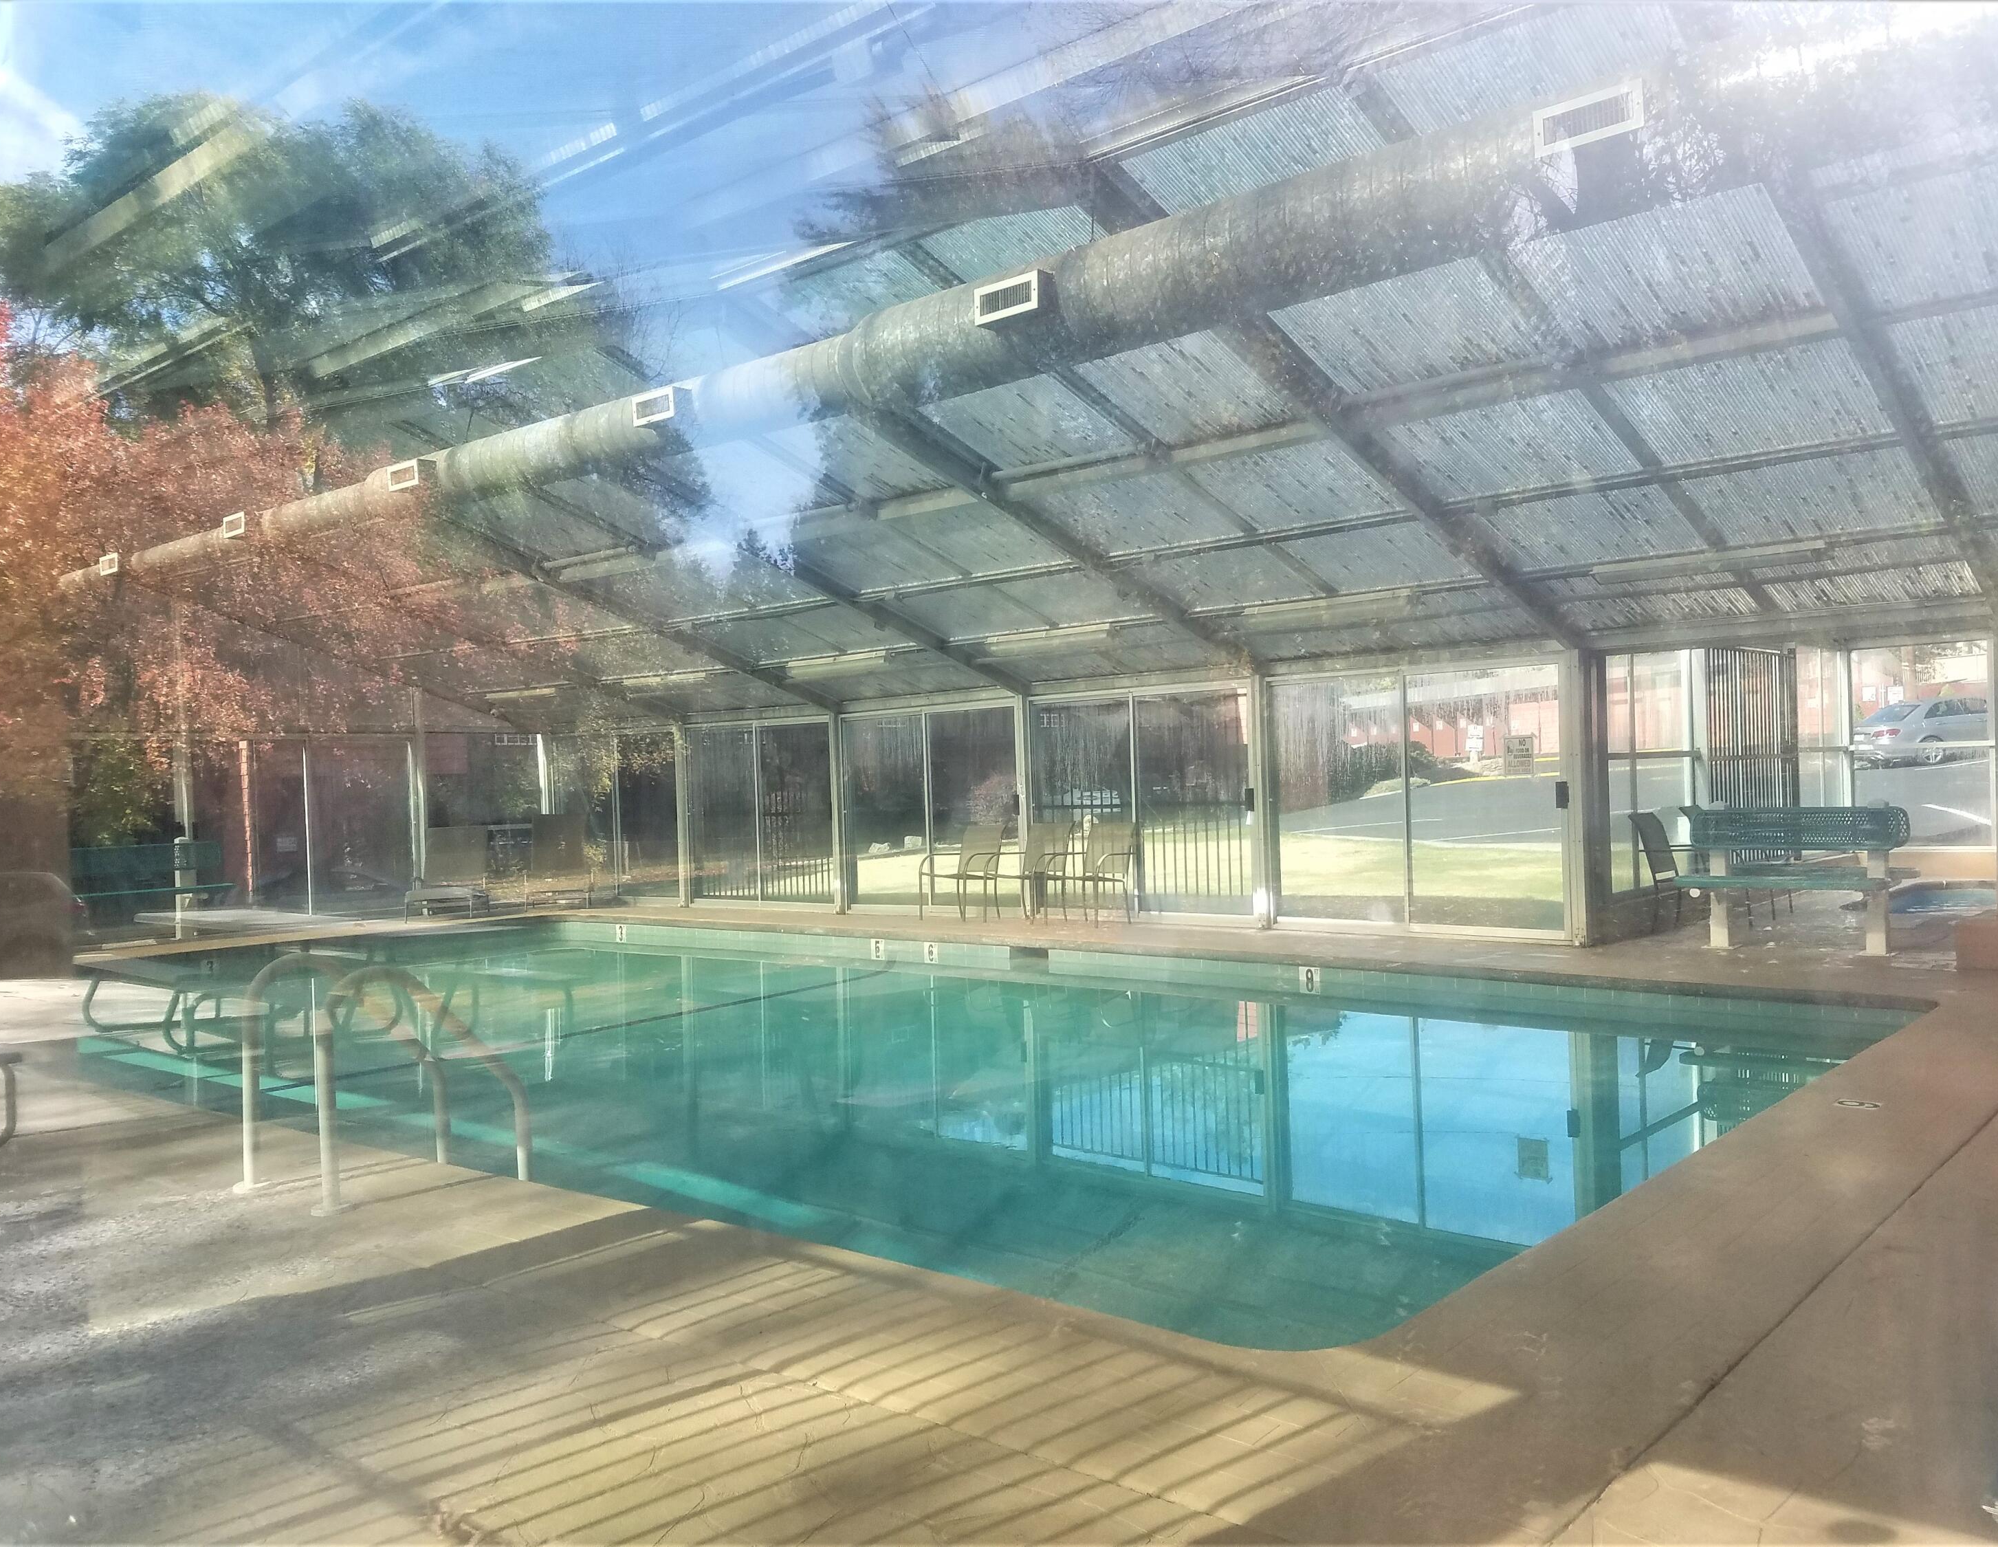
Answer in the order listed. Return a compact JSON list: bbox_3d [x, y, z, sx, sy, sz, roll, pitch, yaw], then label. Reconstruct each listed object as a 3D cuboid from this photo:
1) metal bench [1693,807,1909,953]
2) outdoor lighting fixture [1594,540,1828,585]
[{"bbox_3d":[5.001,0.647,9.717,1.250,0.920,0.930,-2,-1,41],"label":"metal bench"},{"bbox_3d":[4.138,-1.238,9.076,1.250,0.090,0.150,-2,-16,41],"label":"outdoor lighting fixture"}]

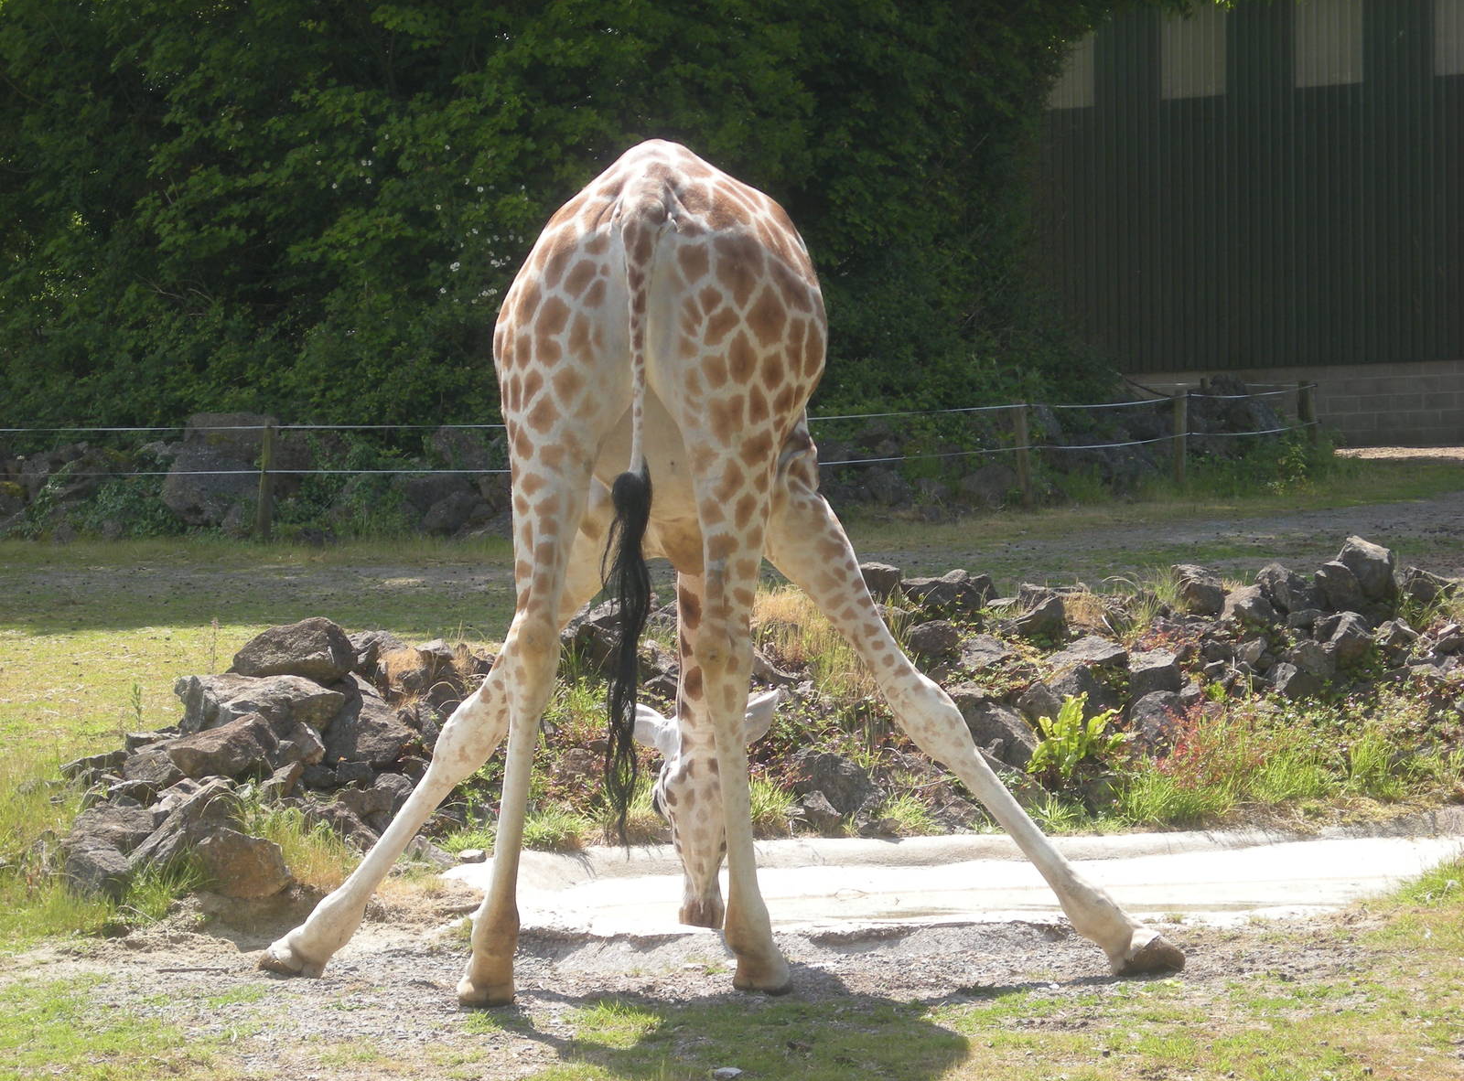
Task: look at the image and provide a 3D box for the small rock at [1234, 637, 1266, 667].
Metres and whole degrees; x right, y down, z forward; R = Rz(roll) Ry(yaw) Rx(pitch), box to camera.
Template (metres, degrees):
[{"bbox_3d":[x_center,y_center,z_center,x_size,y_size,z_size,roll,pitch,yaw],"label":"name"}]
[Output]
[{"bbox_3d":[2.418,0.520,20.700,0.149,0.139,0.130,0,0,0],"label":"small rock"}]

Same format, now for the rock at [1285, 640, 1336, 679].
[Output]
[{"bbox_3d":[2.687,0.552,20.600,0.233,0.186,0.200,0,0,0],"label":"rock"}]

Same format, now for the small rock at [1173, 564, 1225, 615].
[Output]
[{"bbox_3d":[2.020,0.215,19.200,0.227,0.227,0.230,0,-1,0],"label":"small rock"}]

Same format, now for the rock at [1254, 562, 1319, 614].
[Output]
[{"bbox_3d":[2.754,0.238,22.000,0.334,0.255,0.270,0,-1,0],"label":"rock"}]

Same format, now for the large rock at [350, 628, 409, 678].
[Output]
[{"bbox_3d":[-1.488,0.477,18.700,0.246,0.207,0.220,0,0,0],"label":"large rock"}]

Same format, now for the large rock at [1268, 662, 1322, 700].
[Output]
[{"bbox_3d":[2.588,0.646,20.400,0.252,0.173,0.200,0,0,0],"label":"large rock"}]

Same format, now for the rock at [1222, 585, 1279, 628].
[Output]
[{"bbox_3d":[2.219,0.284,19.000,0.244,0.181,0.220,0,-1,0],"label":"rock"}]

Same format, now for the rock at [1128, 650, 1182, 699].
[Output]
[{"bbox_3d":[1.763,0.560,18.500,0.223,0.200,0.220,0,-1,0],"label":"rock"}]

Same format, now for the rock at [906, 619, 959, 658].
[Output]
[{"bbox_3d":[0.950,0.466,20.900,0.258,0.183,0.210,0,-1,0],"label":"rock"}]

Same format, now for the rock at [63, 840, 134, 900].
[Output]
[{"bbox_3d":[-2.369,1.233,16.600,0.261,0.222,0.230,0,0,0],"label":"rock"}]

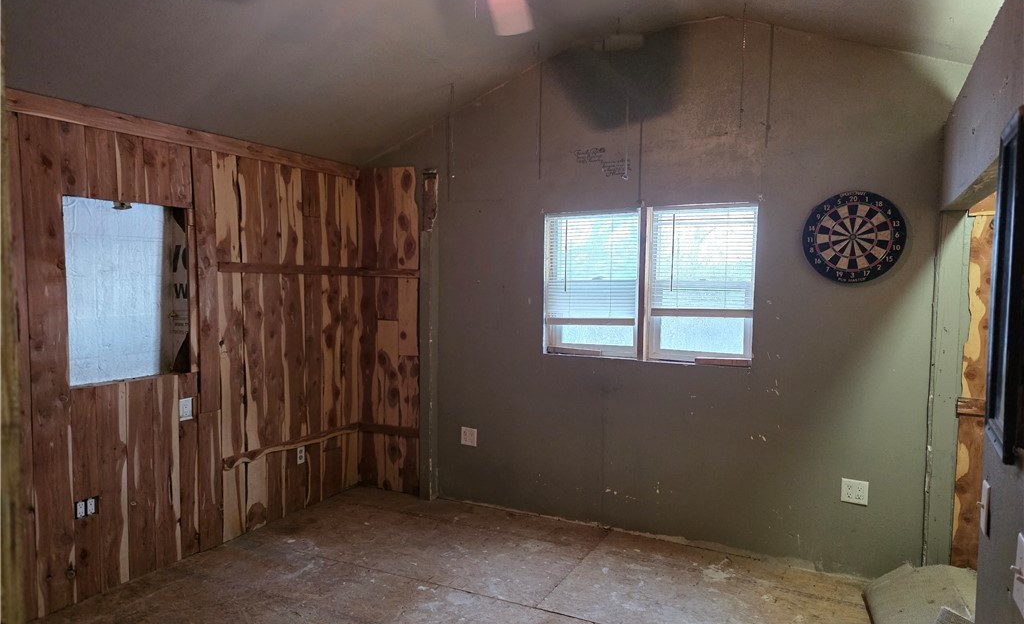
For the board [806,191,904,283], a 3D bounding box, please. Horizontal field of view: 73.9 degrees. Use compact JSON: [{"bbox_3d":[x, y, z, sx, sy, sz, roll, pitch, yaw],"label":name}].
[{"bbox_3d":[1.664,-0.364,3.319,0.450,0.450,0.028,2,4,28],"label":"board"}]

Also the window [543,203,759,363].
[{"bbox_3d":[0.750,-0.153,3.874,1.220,0.852,0.080,2,4,28],"label":"window"}]

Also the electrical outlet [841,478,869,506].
[{"bbox_3d":[1.707,0.897,3.386,0.118,0.117,0.009,2,4,28],"label":"electrical outlet"}]

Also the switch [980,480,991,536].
[{"bbox_3d":[1.126,0.467,1.613,0.011,0.115,0.070,2,4,28],"label":"switch"}]

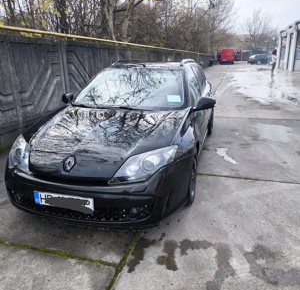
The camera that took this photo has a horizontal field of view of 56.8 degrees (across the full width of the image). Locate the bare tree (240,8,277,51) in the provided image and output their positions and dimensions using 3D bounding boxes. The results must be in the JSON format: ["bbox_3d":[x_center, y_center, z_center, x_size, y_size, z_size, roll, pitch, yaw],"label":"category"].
[{"bbox_3d":[20.252,-20.628,52.000,7.000,8.800,6.600,6,19,19],"label":"bare tree"}]

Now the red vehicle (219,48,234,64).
[{"bbox_3d":[12.977,-14.633,45.926,2.080,2.380,5.300,4,18,15],"label":"red vehicle"}]

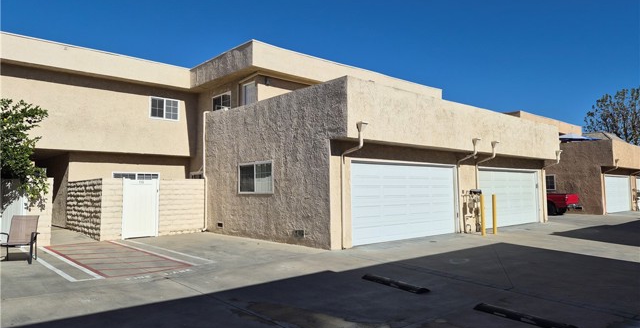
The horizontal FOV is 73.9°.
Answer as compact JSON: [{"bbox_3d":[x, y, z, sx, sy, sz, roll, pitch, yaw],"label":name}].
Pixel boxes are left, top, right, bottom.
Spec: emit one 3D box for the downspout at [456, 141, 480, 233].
[{"bbox_3d":[4.782,0.727,13.858,0.300,3.070,0.750,3,-4,-41],"label":"downspout"}]

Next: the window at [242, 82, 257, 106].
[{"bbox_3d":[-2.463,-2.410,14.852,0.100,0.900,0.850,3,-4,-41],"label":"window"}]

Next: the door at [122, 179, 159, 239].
[{"bbox_3d":[-5.407,1.341,12.809,1.020,1.760,0.080,3,-4,-41],"label":"door"}]

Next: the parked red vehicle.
[{"bbox_3d":[11.955,1.975,24.424,1.900,1.700,5.200,3,-4,-41],"label":"parked red vehicle"}]

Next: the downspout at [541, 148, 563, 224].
[{"bbox_3d":[10.038,0.977,18.484,0.300,3.070,0.750,3,-4,-41],"label":"downspout"}]

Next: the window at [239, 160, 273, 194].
[{"bbox_3d":[-1.902,0.423,12.543,0.100,0.920,1.820,3,-4,-41],"label":"window"}]

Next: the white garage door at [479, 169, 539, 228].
[{"bbox_3d":[7.469,1.356,16.733,4.900,2.130,0.100,3,-4,-41],"label":"white garage door"}]

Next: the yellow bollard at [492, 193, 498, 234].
[{"bbox_3d":[5.609,1.628,13.590,0.135,1.240,0.135,3,-4,-41],"label":"yellow bollard"}]

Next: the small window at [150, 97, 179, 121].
[{"bbox_3d":[-6.306,-2.222,17.276,1.210,0.880,0.100,3,-4,-41],"label":"small window"}]

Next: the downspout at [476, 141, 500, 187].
[{"bbox_3d":[5.696,0.770,14.662,0.300,3.070,0.750,3,-4,-41],"label":"downspout"}]

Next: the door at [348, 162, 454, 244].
[{"bbox_3d":[2.608,1.124,12.455,4.850,2.130,0.100,3,-4,-41],"label":"door"}]

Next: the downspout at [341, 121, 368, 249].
[{"bbox_3d":[0.765,0.535,10.322,0.300,3.070,0.750,3,-4,-41],"label":"downspout"}]

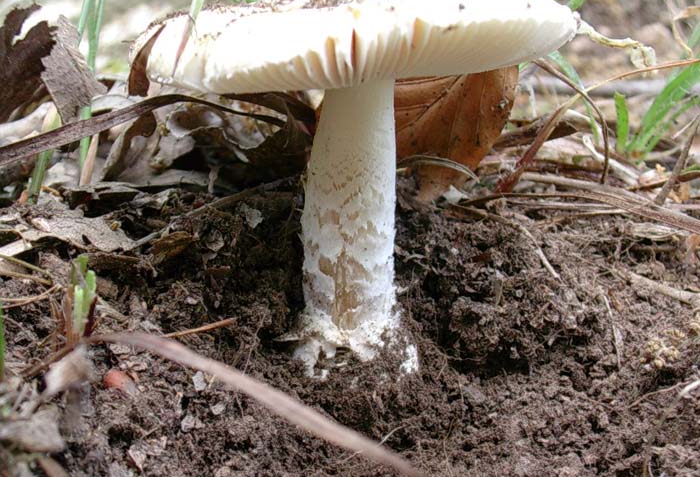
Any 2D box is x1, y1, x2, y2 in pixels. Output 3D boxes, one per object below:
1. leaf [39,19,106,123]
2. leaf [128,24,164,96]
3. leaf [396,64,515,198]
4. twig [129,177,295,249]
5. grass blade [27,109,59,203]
[{"bbox_3d":[-0.091,-0.056,0.445,0.021,0.034,0.010,-6,12,-5],"label":"leaf"},{"bbox_3d":[-0.057,-0.050,0.380,0.007,0.020,0.006,18,0,-18],"label":"leaf"},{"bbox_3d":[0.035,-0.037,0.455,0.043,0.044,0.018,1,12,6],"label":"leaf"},{"bbox_3d":[-0.043,-0.008,0.422,0.062,0.005,0.005,-24,24,-34],"label":"twig"},{"bbox_3d":[-0.098,-0.027,0.435,0.005,0.031,0.004,14,18,-7],"label":"grass blade"}]

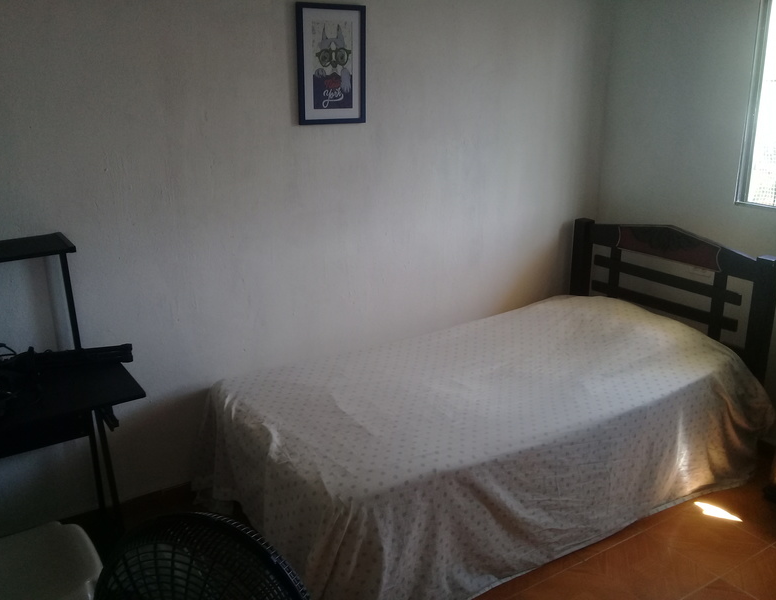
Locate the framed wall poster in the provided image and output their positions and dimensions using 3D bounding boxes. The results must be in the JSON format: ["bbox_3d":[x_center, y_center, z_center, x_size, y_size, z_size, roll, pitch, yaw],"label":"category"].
[{"bbox_3d":[-0.208,-0.884,2.704,0.288,0.427,0.020,-11,21,-31],"label":"framed wall poster"}]

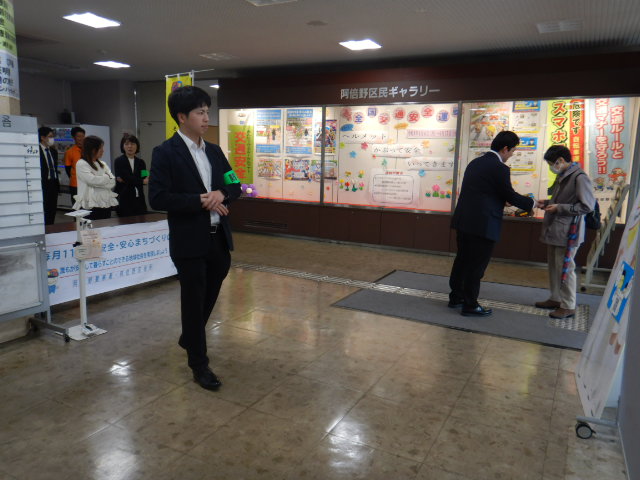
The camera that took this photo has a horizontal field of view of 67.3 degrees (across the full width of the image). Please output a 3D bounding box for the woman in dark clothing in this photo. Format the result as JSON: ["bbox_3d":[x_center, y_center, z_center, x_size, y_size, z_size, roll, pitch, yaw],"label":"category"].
[{"bbox_3d":[-2.229,-0.422,5.675,0.450,1.610,0.320,-2,10,-20],"label":"woman in dark clothing"}]

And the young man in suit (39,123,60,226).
[{"bbox_3d":[-3.436,-0.569,6.102,0.340,1.700,0.500,6,10,28],"label":"young man in suit"}]

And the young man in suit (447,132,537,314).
[{"bbox_3d":[1.565,-0.160,4.495,0.740,1.670,0.540,-1,10,-18],"label":"young man in suit"}]

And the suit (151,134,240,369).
[{"bbox_3d":[-0.758,0.101,2.927,0.400,1.410,0.520,10,12,42],"label":"suit"}]

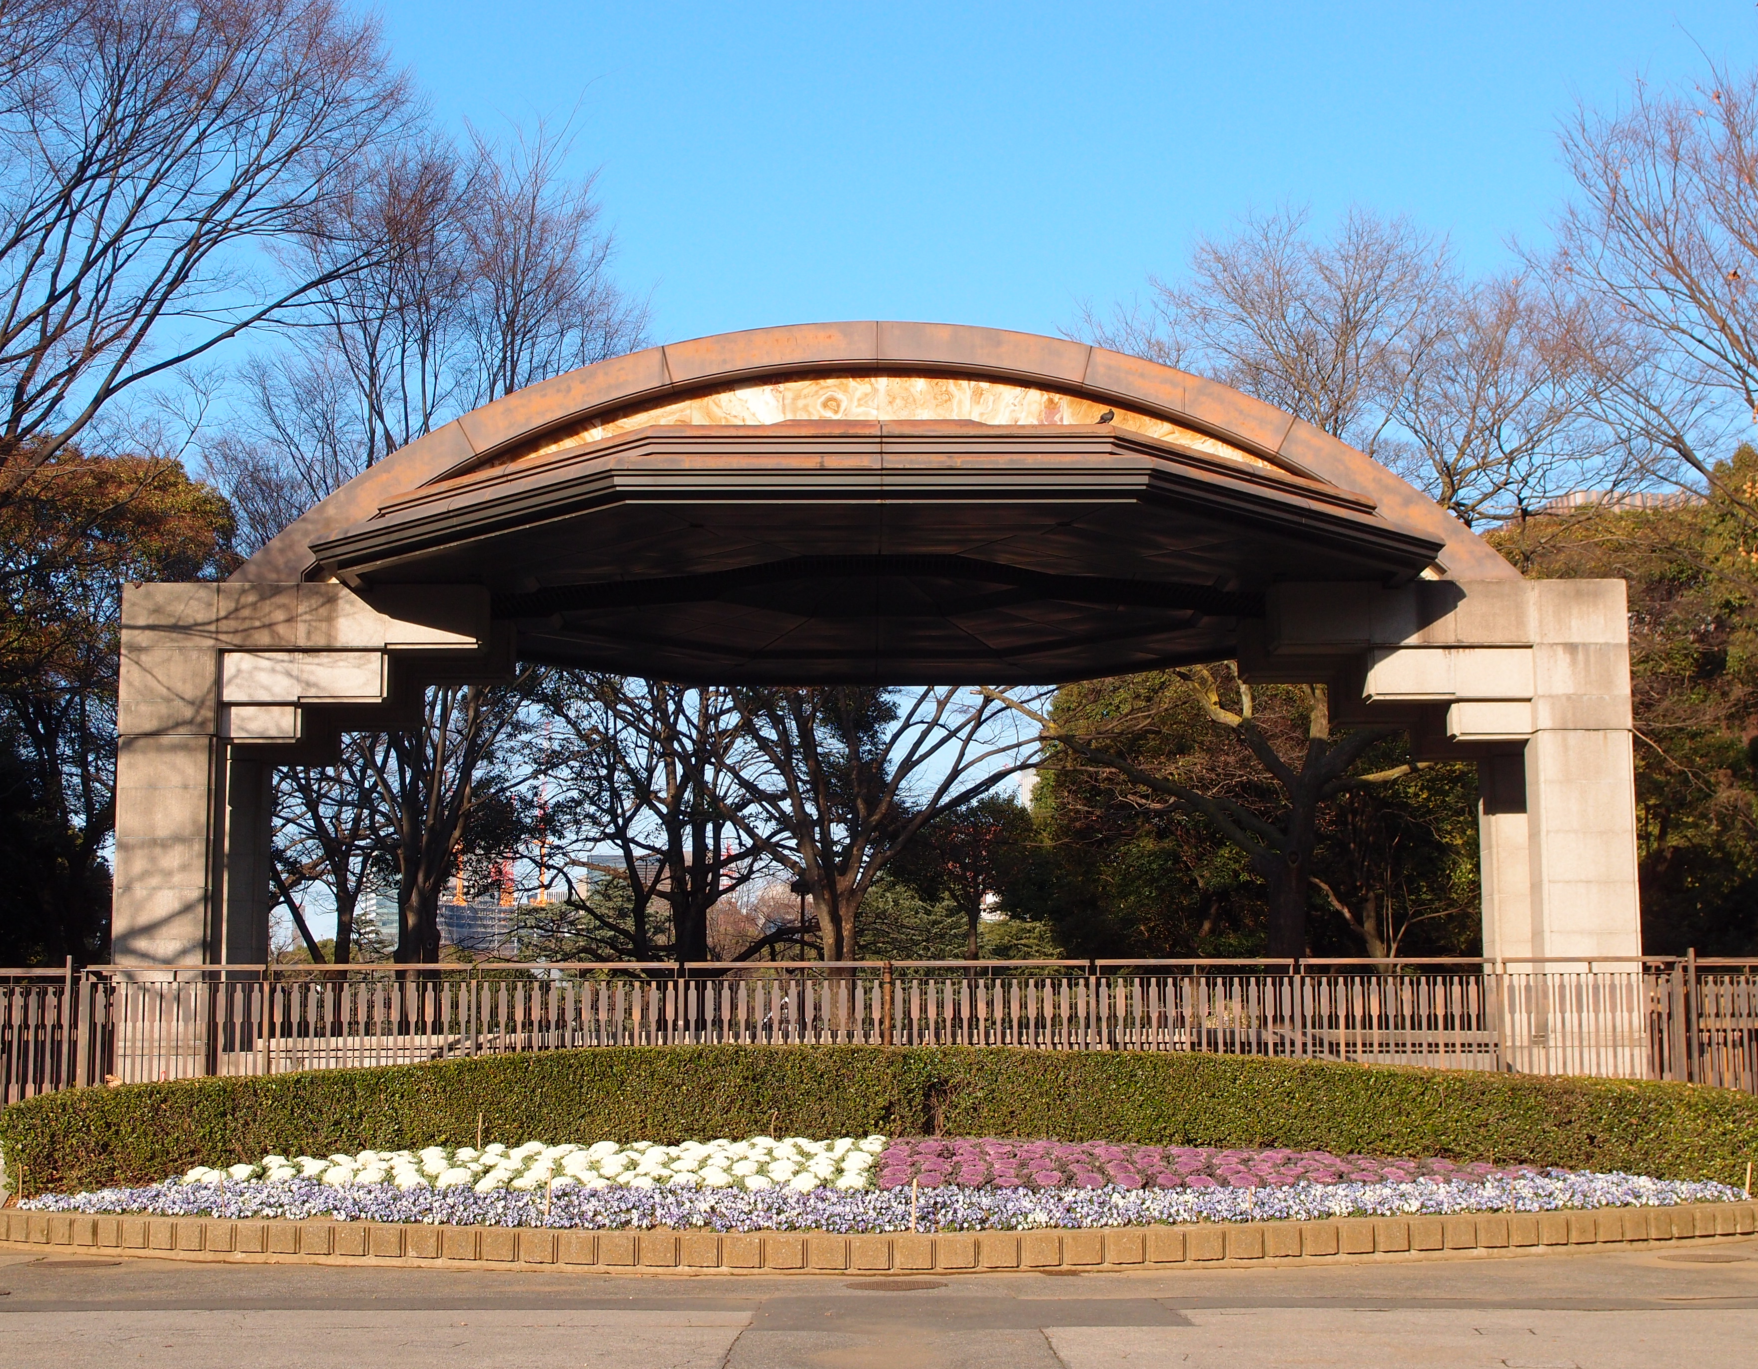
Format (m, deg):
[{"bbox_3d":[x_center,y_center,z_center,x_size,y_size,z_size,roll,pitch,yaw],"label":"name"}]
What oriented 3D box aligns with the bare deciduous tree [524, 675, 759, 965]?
[{"bbox_3d":[-3.624,1.332,38.171,5.000,9.400,5.000,0,-8,0],"label":"bare deciduous tree"}]

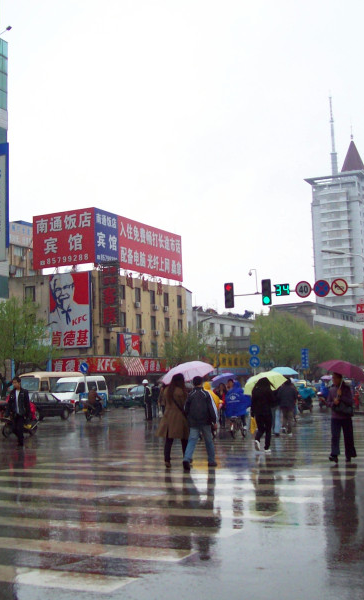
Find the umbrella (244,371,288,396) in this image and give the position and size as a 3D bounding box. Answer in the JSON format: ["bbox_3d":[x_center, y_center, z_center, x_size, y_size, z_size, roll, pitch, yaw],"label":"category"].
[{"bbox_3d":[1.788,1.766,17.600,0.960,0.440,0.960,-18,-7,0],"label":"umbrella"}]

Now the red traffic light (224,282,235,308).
[{"bbox_3d":[2.409,-0.203,42.200,0.420,1.250,0.300,-4,-6,23],"label":"red traffic light"}]

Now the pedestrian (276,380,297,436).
[{"bbox_3d":[2.989,3.014,23.708,0.520,1.680,0.420,-4,-6,21],"label":"pedestrian"}]

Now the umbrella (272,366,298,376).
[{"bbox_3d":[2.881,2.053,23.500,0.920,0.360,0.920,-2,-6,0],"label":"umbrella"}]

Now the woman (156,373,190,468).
[{"bbox_3d":[-0.161,2.151,14.854,0.580,1.650,0.450,-3,-6,14],"label":"woman"}]

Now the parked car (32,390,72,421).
[{"bbox_3d":[-7.024,5.212,41.316,1.700,1.420,4.500,-4,-6,25],"label":"parked car"}]

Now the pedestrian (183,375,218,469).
[{"bbox_3d":[0.313,2.195,14.902,0.600,1.710,0.480,-3,-6,14],"label":"pedestrian"}]

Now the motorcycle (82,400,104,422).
[{"bbox_3d":[-4.031,5.043,38.516,0.680,1.050,1.850,-4,-7,26],"label":"motorcycle"}]

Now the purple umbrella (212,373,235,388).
[{"bbox_3d":[1.446,2.738,28.300,0.950,0.420,0.950,-6,-14,0],"label":"purple umbrella"}]

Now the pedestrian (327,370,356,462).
[{"bbox_3d":[2.904,2.151,15.100,0.520,1.650,0.420,-7,-8,40],"label":"pedestrian"}]

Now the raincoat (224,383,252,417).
[{"bbox_3d":[1.528,2.780,22.900,0.720,1.000,0.700,-4,-6,21],"label":"raincoat"}]

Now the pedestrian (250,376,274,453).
[{"bbox_3d":[1.760,2.503,18.202,0.520,1.670,0.460,-4,-6,19],"label":"pedestrian"}]

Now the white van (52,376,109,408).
[{"bbox_3d":[-6.455,6.010,52.677,1.760,2.200,4.900,-3,-6,18],"label":"white van"}]

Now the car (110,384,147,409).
[{"bbox_3d":[-3.083,6.263,54.000,1.750,1.520,4.400,-6,-7,38],"label":"car"}]

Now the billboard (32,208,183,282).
[{"bbox_3d":[-8.265,-5.816,101.186,7.963,6.086,21.968,-4,-6,25],"label":"billboard"}]

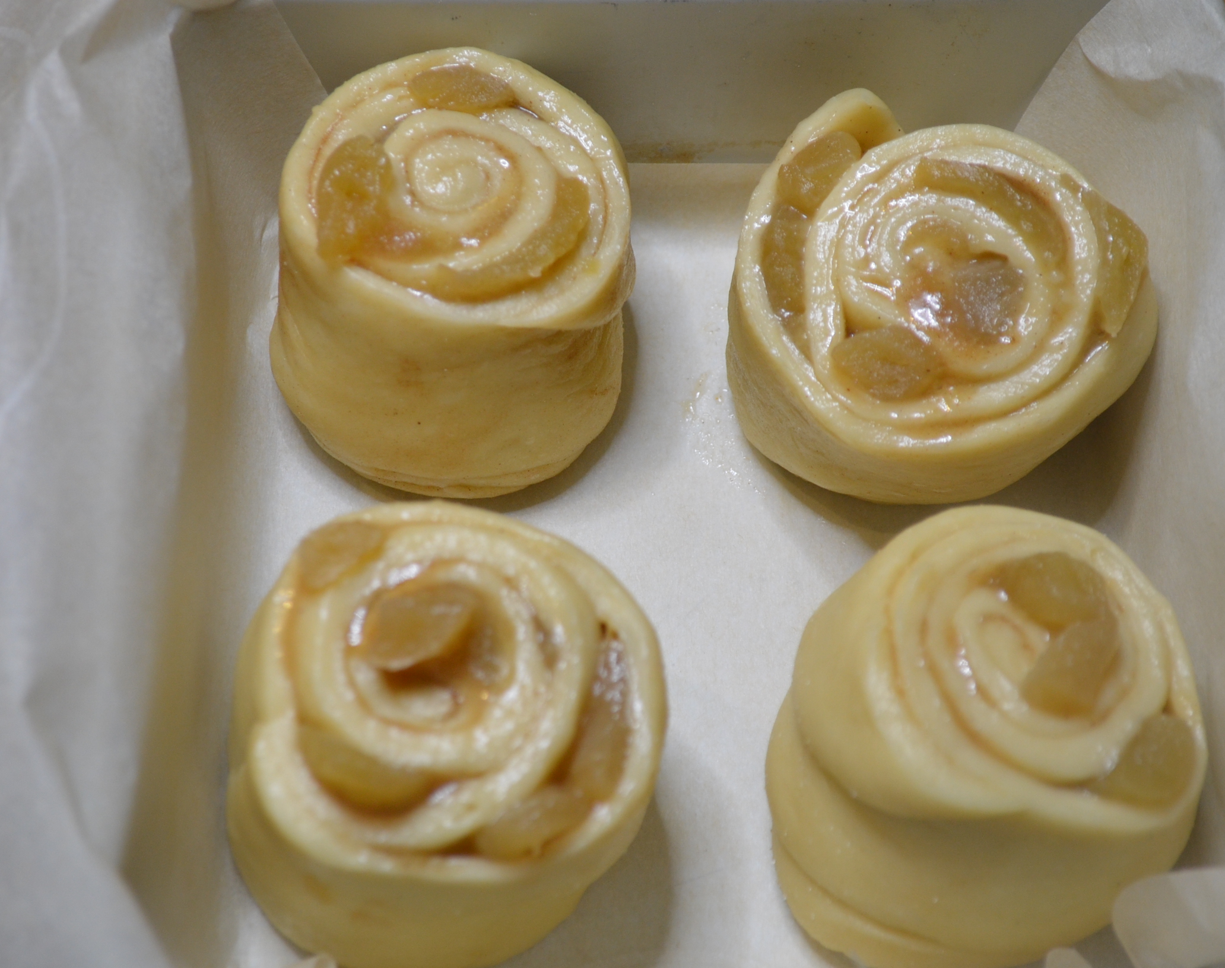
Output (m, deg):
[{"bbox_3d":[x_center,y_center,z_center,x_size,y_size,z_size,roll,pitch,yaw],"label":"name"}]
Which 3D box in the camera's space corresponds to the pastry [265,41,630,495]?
[{"bbox_3d":[-0.031,-0.043,0.521,0.071,0.062,0.070,0,56,0],"label":"pastry"}]

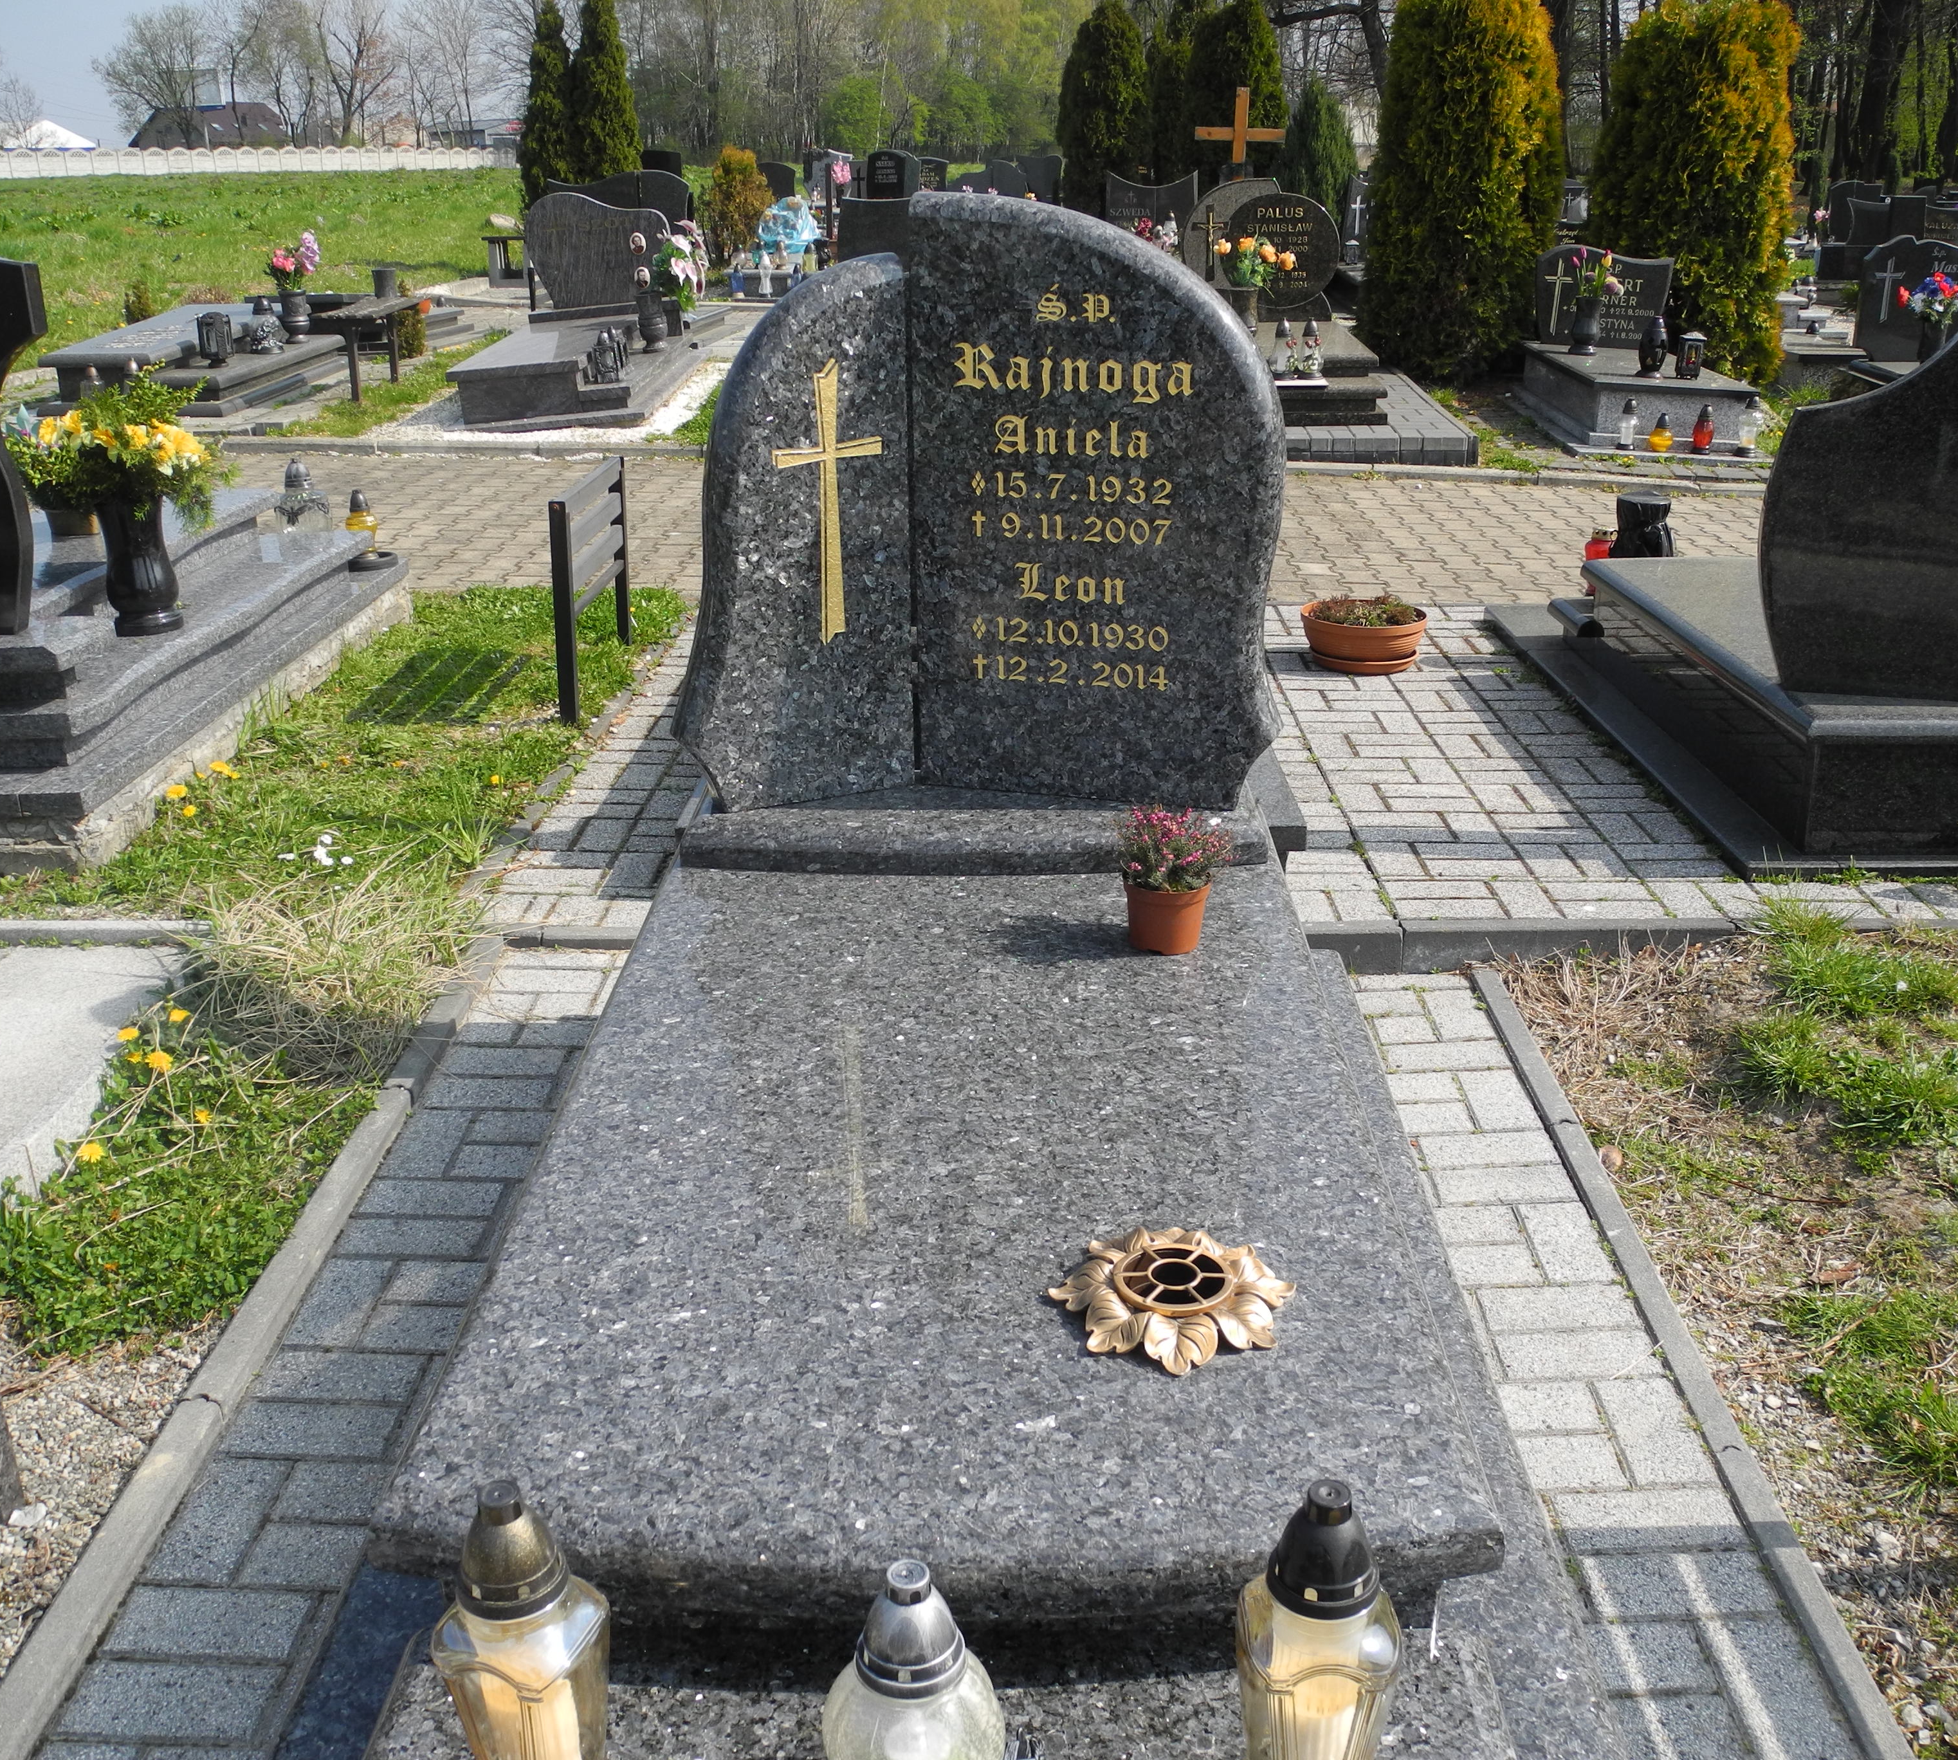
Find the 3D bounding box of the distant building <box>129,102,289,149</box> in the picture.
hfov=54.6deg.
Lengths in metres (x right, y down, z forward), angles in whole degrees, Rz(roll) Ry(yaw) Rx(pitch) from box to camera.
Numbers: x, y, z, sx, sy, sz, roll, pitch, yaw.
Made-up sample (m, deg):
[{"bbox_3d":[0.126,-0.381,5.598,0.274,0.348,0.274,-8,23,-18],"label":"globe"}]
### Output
[{"bbox_3d":[-69.987,-67.289,172.329,13.000,6.034,10.000,-12,24,-28],"label":"distant building"}]

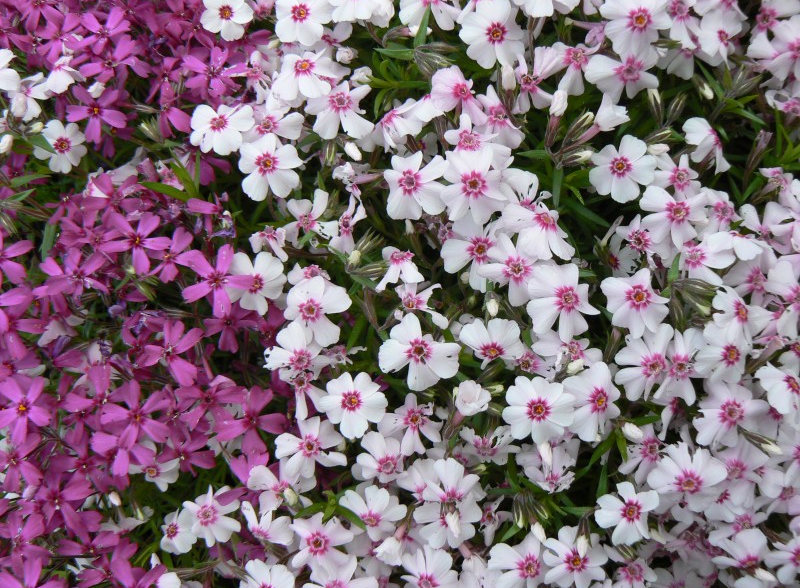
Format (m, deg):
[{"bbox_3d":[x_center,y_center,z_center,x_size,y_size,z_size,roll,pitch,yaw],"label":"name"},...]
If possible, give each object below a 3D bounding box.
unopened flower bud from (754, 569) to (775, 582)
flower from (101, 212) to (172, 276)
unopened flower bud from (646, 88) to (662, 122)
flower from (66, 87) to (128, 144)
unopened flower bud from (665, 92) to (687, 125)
[{"bbox_3d":[0.116,0.090,0.265,0.008,0.004,0.004,26,90,18],"label":"unopened flower bud"},{"bbox_3d":[-0.084,-0.016,0.266,0.021,0.007,0.021,0,72,-3],"label":"flower"},{"bbox_3d":[0.083,-0.061,0.270,0.004,0.012,0.004,-14,21,0],"label":"unopened flower bud"},{"bbox_3d":[-0.099,-0.058,0.272,0.020,0.008,0.019,4,72,-2],"label":"flower"},{"bbox_3d":[0.096,-0.064,0.288,0.004,0.012,0.004,26,44,11],"label":"unopened flower bud"}]

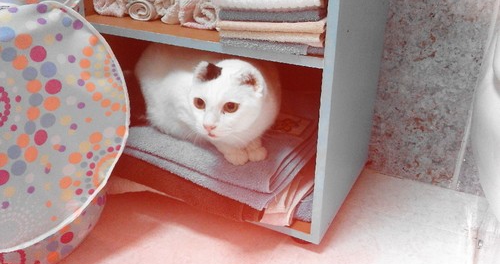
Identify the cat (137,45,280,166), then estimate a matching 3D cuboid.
[{"bbox_3d":[-0.073,-0.076,0.803,0.181,0.181,0.317,-15,31,-25],"label":"cat"}]

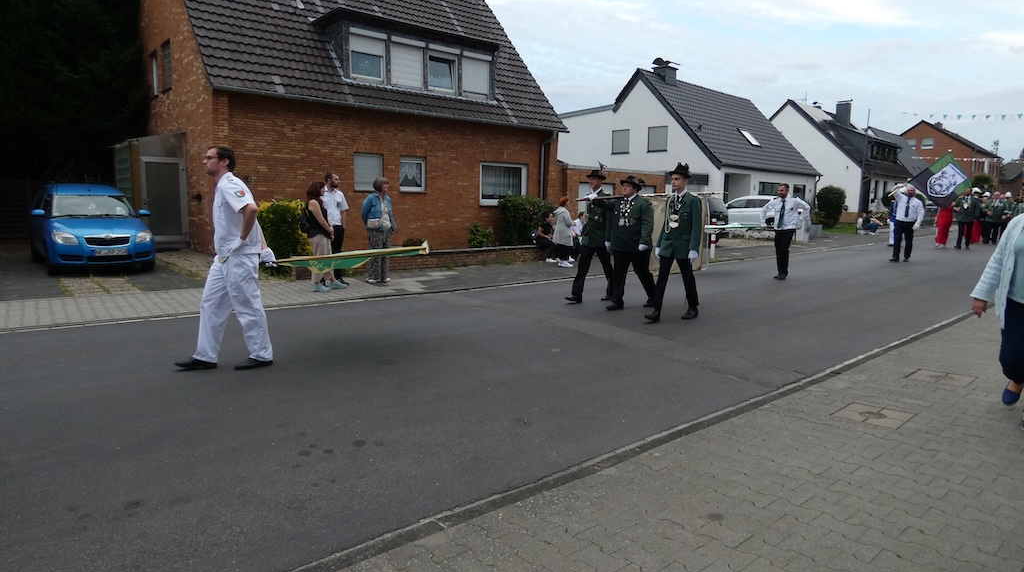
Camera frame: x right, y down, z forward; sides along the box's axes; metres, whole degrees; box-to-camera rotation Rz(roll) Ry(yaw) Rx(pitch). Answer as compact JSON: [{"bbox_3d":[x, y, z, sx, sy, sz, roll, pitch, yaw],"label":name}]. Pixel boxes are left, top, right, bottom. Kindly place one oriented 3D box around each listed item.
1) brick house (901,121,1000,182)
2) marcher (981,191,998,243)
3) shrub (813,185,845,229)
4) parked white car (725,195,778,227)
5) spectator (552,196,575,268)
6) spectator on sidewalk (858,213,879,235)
[{"bbox_3d":[42.862,-11.679,60.079,9.700,9.200,8.000,-6,11,-39],"label":"brick house"},{"bbox_3d":[16.448,-2.353,20.400,0.420,1.780,0.550,-7,11,-43],"label":"marcher"},{"bbox_3d":[15.535,-3.824,28.856,1.550,2.031,1.500,-6,11,-39],"label":"shrub"},{"bbox_3d":[9.785,-2.918,24.357,1.800,1.520,4.400,-6,11,-42],"label":"parked white car"},{"bbox_3d":[1.123,-1.177,12.900,0.450,1.530,0.480,2,8,10],"label":"spectator"},{"bbox_3d":[14.745,-2.609,24.400,0.750,0.960,0.550,7,10,35],"label":"spectator on sidewalk"}]

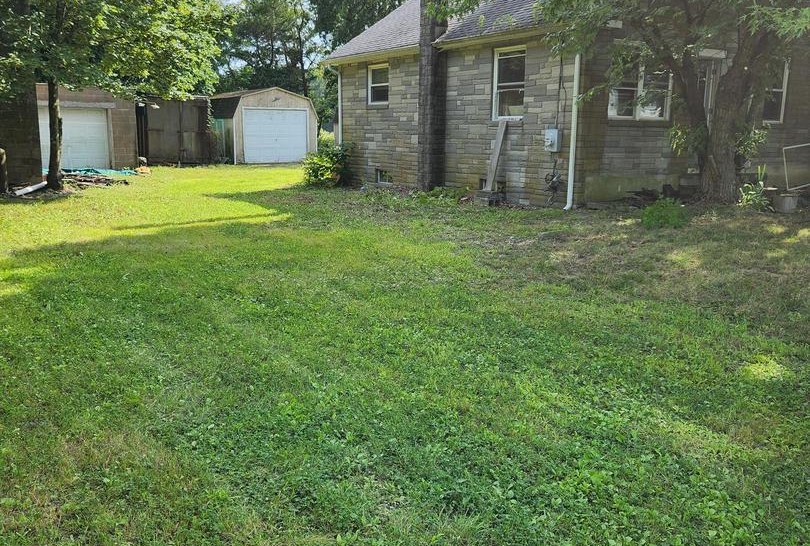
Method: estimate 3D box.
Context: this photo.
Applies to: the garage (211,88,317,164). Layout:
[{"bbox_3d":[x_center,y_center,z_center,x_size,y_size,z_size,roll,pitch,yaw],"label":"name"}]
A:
[{"bbox_3d":[-7.165,-6.681,32.524,3.750,3.080,7.300,-6,13,-31],"label":"garage"}]

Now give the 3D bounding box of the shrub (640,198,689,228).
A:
[{"bbox_3d":[3.658,-0.872,10.060,0.630,0.430,0.600,5,12,20],"label":"shrub"}]

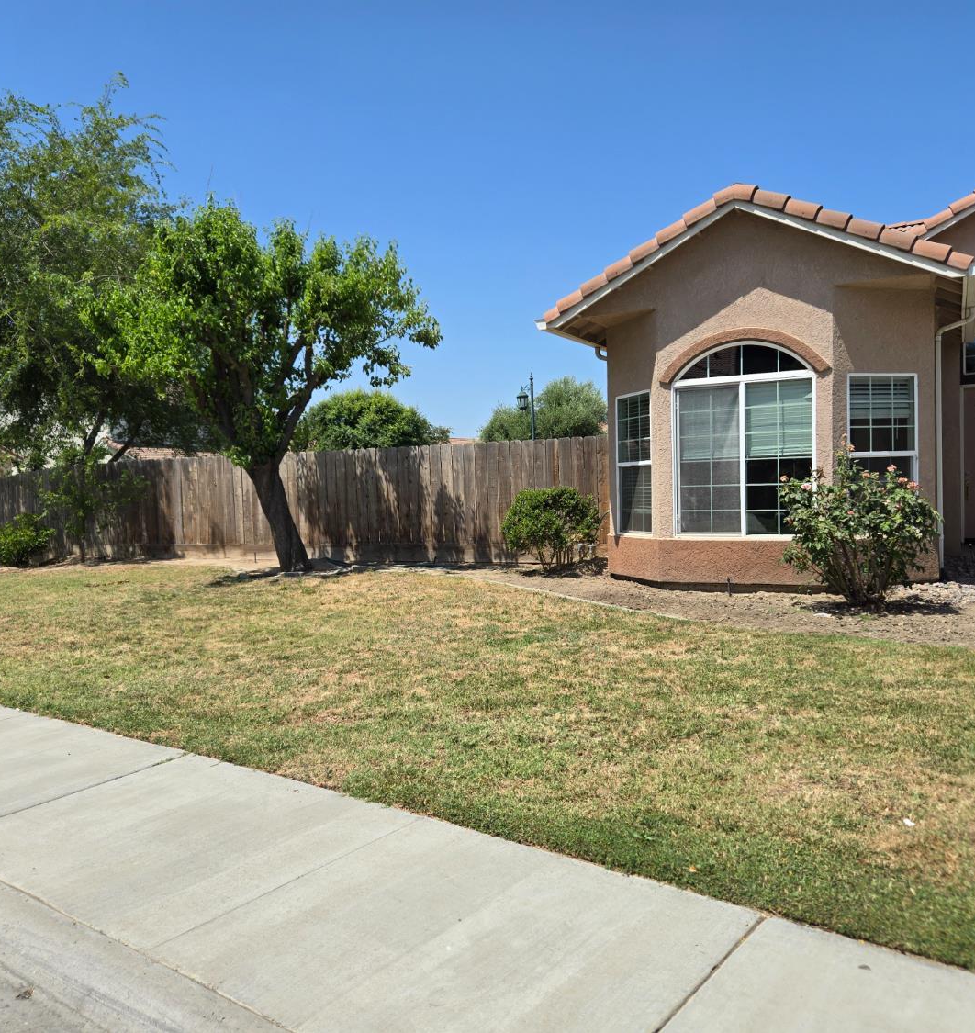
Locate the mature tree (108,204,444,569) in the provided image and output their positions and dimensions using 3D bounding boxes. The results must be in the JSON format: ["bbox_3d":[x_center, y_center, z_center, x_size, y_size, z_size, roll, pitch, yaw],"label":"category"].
[{"bbox_3d":[-3.357,-1.998,14.100,5.150,5.637,4.700,-1,1,0],"label":"mature tree"}]

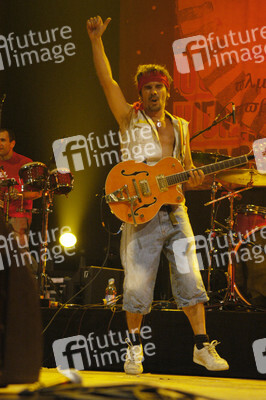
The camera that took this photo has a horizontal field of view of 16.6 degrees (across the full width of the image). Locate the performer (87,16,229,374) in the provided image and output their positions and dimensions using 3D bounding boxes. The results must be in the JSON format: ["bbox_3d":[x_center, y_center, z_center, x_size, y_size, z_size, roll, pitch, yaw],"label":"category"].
[{"bbox_3d":[0.130,-0.050,5.120,0.790,2.020,0.500,1,-6,-13],"label":"performer"}]

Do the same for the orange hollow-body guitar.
[{"bbox_3d":[0.320,-0.132,5.000,0.980,0.370,0.110,-16,-5,-2],"label":"orange hollow-body guitar"}]

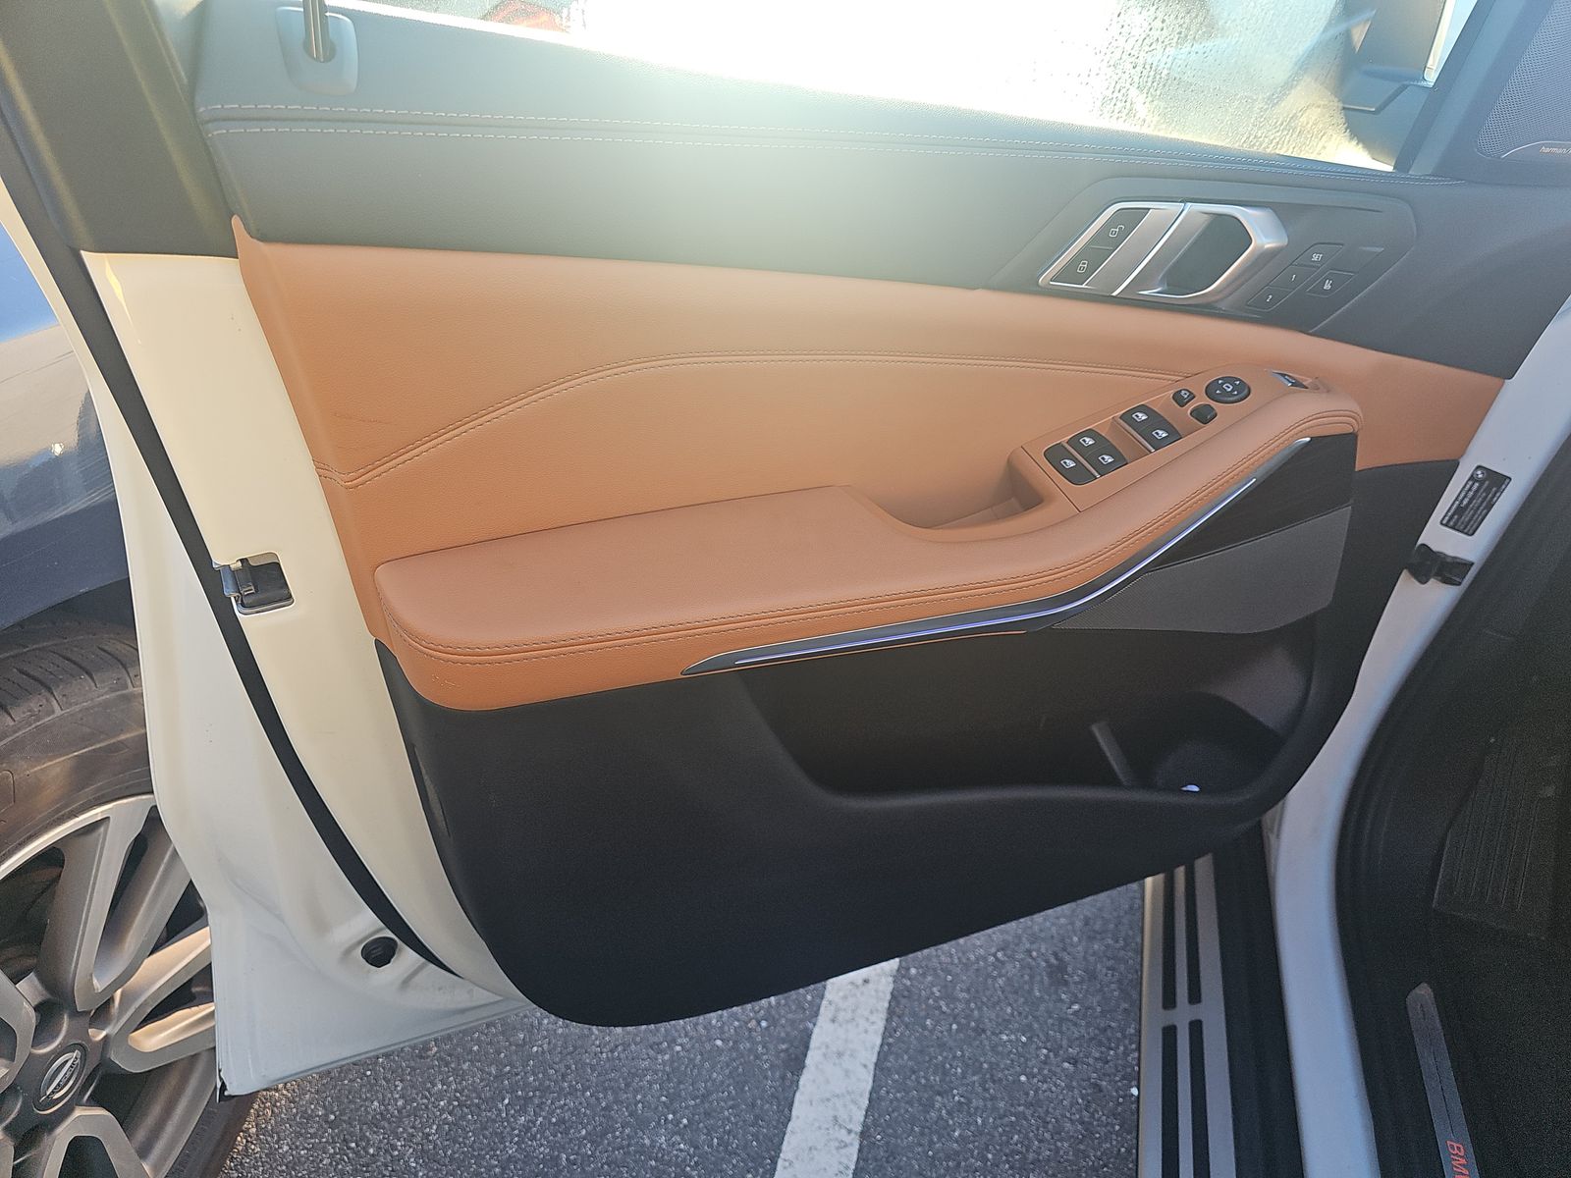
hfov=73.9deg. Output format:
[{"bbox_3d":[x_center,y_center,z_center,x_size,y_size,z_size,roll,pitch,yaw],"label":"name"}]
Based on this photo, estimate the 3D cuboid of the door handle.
[{"bbox_3d":[0.272,-0.241,0.746,0.192,0.075,0.040,-9,28,-17],"label":"door handle"}]

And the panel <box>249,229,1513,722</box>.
[{"bbox_3d":[0.205,-0.114,0.682,0.970,0.252,0.130,-9,40,-20],"label":"panel"}]

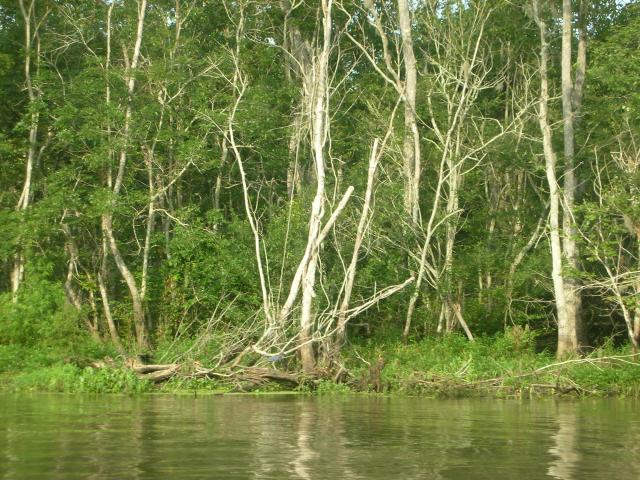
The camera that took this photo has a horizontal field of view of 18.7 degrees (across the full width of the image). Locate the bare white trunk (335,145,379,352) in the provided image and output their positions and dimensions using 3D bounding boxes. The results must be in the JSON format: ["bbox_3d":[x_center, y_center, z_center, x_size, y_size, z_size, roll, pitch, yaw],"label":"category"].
[{"bbox_3d":[0.788,0.057,40.000,0.260,4.340,0.260,10,-2,0],"label":"bare white trunk"}]

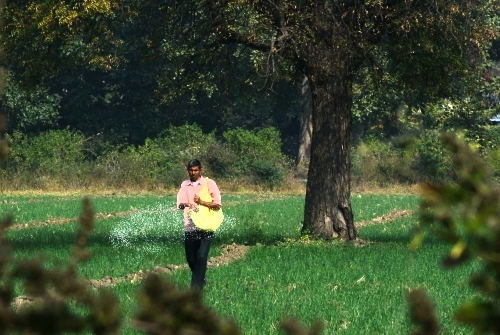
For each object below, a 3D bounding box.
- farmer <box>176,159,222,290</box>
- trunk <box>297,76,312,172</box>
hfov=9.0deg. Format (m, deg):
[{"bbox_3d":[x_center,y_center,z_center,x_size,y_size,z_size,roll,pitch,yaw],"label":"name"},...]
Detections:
[{"bbox_3d":[-0.614,0.723,38.700,0.560,1.670,0.450,0,0,14],"label":"farmer"},{"bbox_3d":[2.087,-1.647,122.000,0.580,3.800,0.550,0,0,0],"label":"trunk"}]

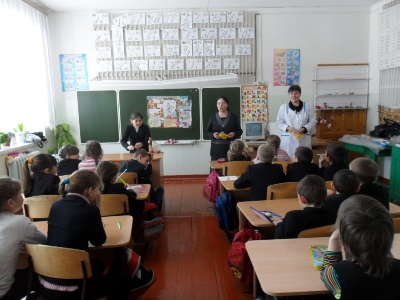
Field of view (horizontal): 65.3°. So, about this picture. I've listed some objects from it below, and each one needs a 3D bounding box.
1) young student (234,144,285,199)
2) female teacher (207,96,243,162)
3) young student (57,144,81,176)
[{"bbox_3d":[0.621,0.480,3.111,0.480,1.100,0.620,-2,9,-2],"label":"young student"},{"bbox_3d":[0.422,-0.078,5.005,0.560,1.570,0.360,-1,8,3],"label":"female teacher"},{"bbox_3d":[-1.465,0.438,3.631,0.370,1.020,0.560,0,8,10],"label":"young student"}]

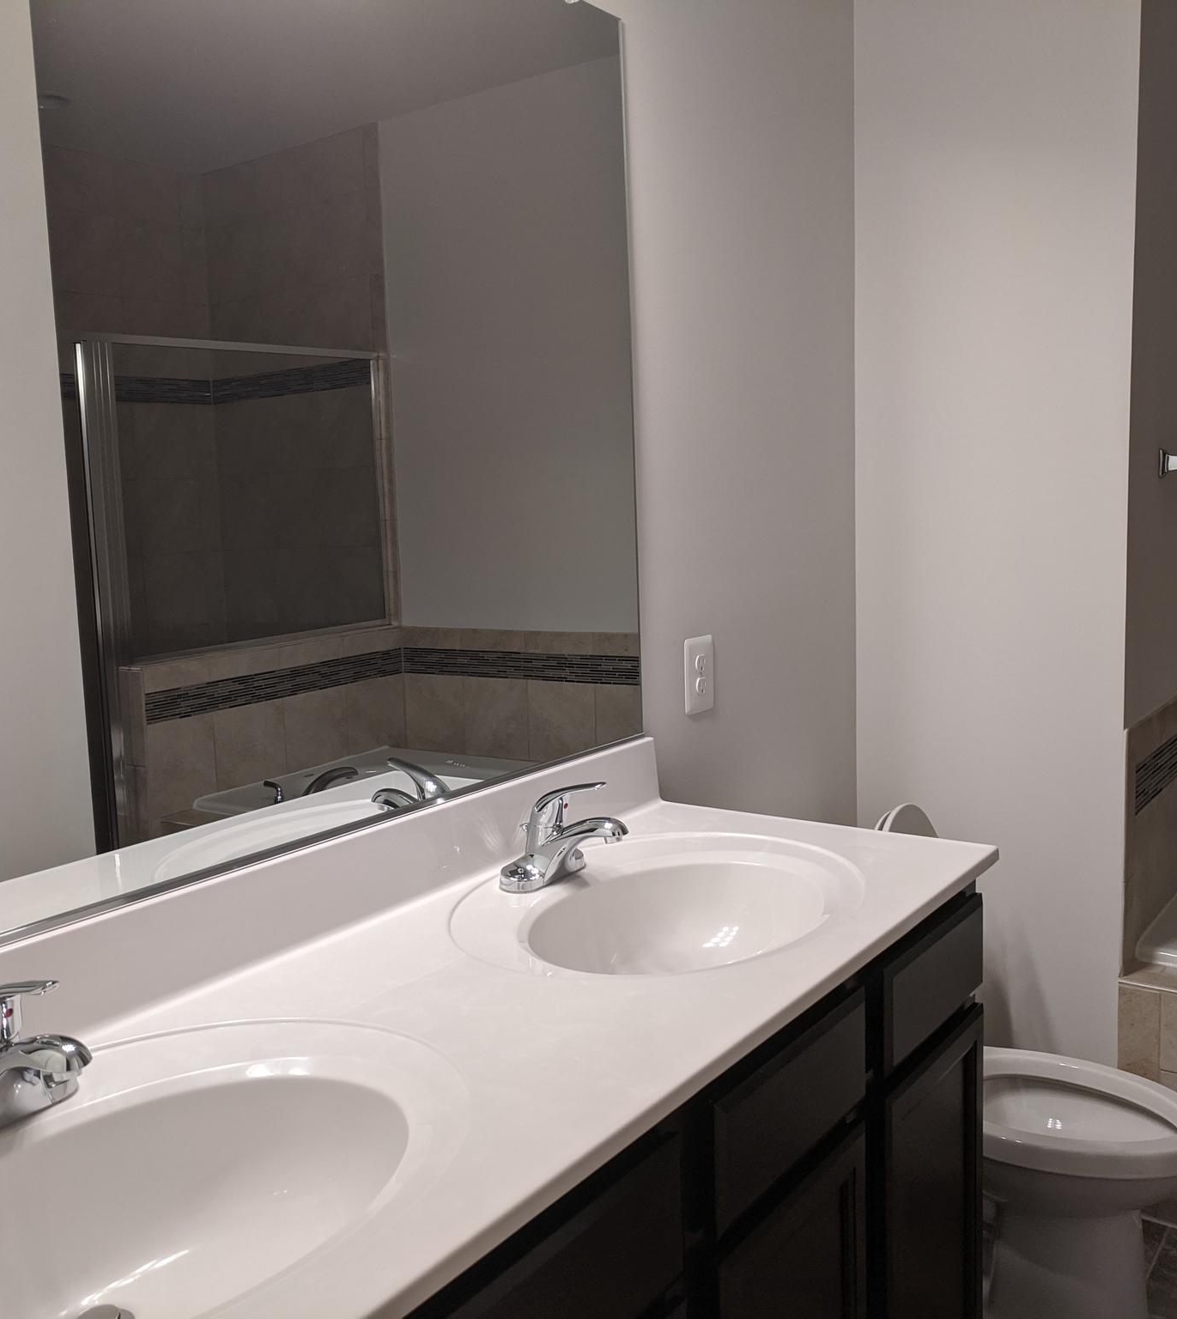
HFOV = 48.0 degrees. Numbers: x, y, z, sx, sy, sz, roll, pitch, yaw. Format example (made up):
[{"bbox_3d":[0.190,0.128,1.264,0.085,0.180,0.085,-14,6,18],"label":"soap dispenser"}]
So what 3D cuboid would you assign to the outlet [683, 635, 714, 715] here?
[{"bbox_3d":[0.188,0.026,2.202,0.008,0.124,0.079,3,9,35],"label":"outlet"}]

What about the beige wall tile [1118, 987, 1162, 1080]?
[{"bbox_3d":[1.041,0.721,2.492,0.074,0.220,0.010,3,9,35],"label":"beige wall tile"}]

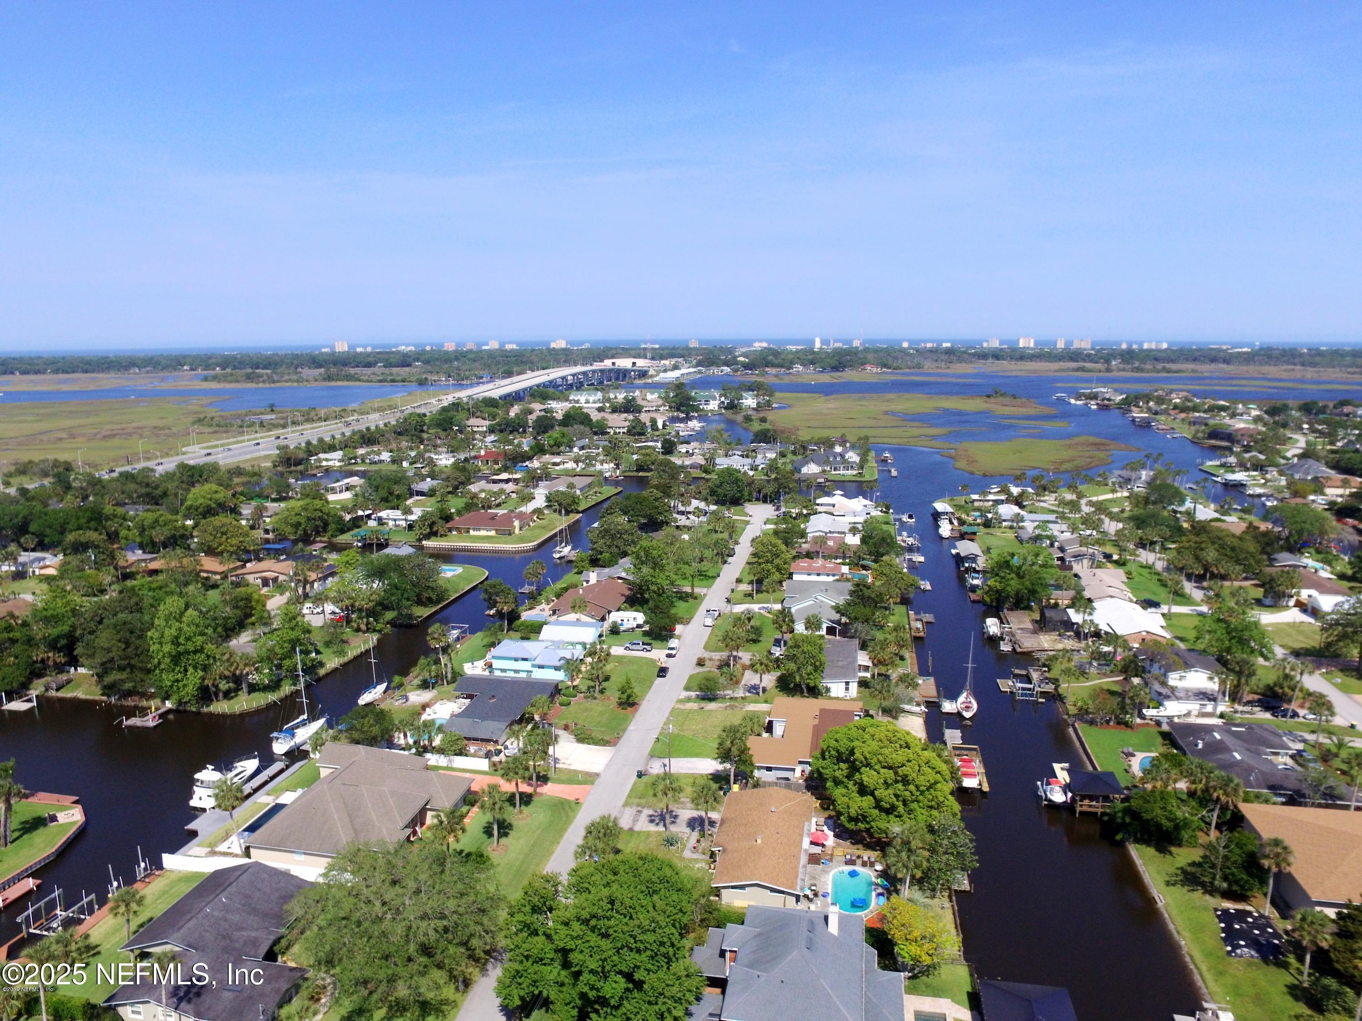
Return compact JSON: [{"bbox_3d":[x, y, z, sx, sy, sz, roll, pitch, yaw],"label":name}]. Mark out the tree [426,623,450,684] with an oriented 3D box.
[{"bbox_3d":[-45.216,26.953,147.055,4.326,12.588,4.326,0,12,0],"label":"tree"}]

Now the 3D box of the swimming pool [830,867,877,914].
[{"bbox_3d":[19.736,44.063,90.342,5.400,1.100,8.100,2,13,12],"label":"swimming pool"}]

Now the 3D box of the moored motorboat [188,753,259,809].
[{"bbox_3d":[-65.494,38.456,114.092,3.800,4.500,10.600,3,13,15],"label":"moored motorboat"}]

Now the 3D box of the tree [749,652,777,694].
[{"bbox_3d":[14.863,29.577,142.140,4.929,8.739,4.929,0,12,0],"label":"tree"}]

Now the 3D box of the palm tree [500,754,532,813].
[{"bbox_3d":[-22.009,36.670,104.688,4.134,8.212,4.134,-3,13,-13],"label":"palm tree"}]

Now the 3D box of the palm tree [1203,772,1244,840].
[{"bbox_3d":[68.674,37.659,100.064,4.904,9.775,4.904,0,12,0],"label":"palm tree"}]

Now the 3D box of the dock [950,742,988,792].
[{"bbox_3d":[42.692,38.668,117.319,5.000,1.700,13.300,2,13,12],"label":"dock"}]

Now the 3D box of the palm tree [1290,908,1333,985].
[{"bbox_3d":[61.690,42.975,77.377,3.994,8.917,3.994,0,12,0],"label":"palm tree"}]

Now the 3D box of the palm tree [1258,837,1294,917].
[{"bbox_3d":[63.917,39.924,85.017,3.096,9.070,3.096,10,16,39],"label":"palm tree"}]

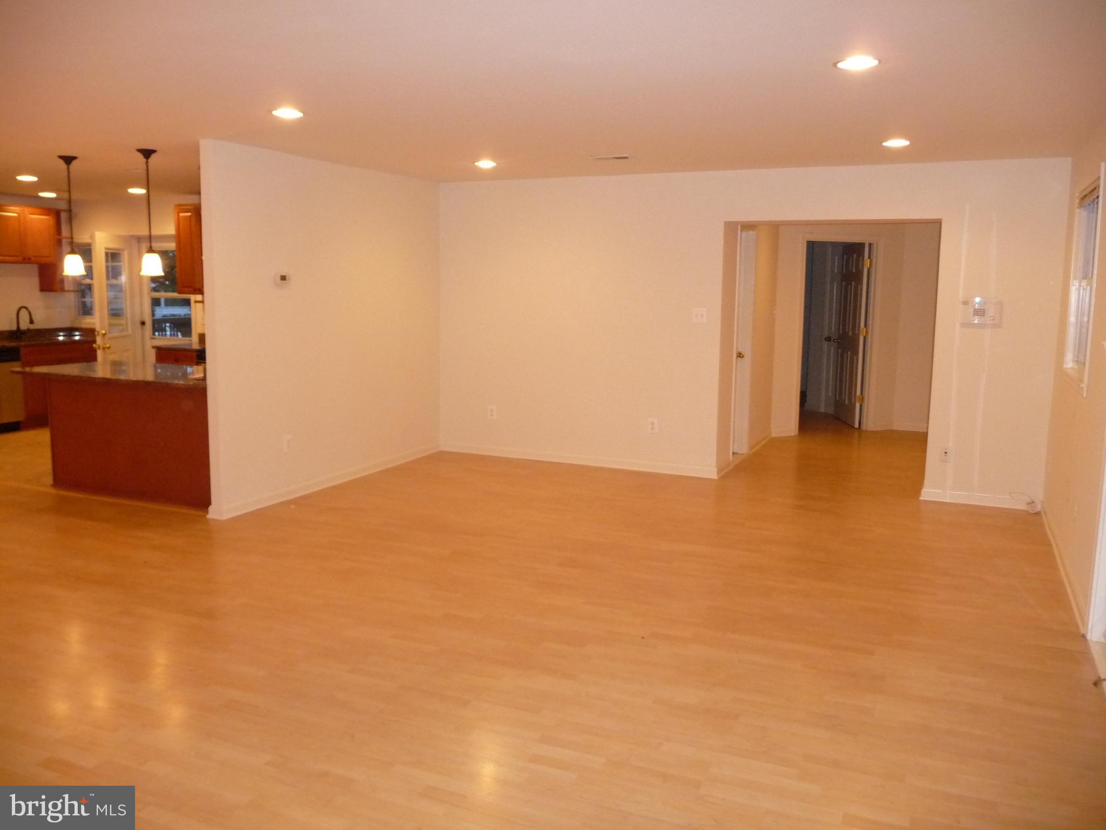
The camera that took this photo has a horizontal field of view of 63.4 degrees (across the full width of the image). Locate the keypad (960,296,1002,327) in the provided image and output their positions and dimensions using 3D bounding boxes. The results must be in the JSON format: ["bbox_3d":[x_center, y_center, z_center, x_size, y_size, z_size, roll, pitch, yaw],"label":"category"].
[{"bbox_3d":[3.032,-0.737,6.335,0.265,0.185,0.040,4,9,24],"label":"keypad"}]

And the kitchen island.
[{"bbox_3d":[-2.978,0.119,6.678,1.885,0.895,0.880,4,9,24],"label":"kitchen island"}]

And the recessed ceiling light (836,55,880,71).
[{"bbox_3d":[1.200,-1.386,3.529,0.182,0.030,0.182,4,9,24],"label":"recessed ceiling light"}]

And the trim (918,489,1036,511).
[{"bbox_3d":[3.107,0.611,6.511,0.795,0.090,0.018,4,9,24],"label":"trim"}]

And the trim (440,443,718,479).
[{"bbox_3d":[0.146,0.385,7.831,2.620,0.090,0.018,4,9,24],"label":"trim"}]

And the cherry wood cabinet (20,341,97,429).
[{"bbox_3d":[-5.532,-0.354,9.761,0.600,0.875,0.920,4,9,24],"label":"cherry wood cabinet"}]

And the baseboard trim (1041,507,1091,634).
[{"bbox_3d":[2.953,0.803,5.209,0.018,0.090,2.521,4,9,24],"label":"baseboard trim"}]

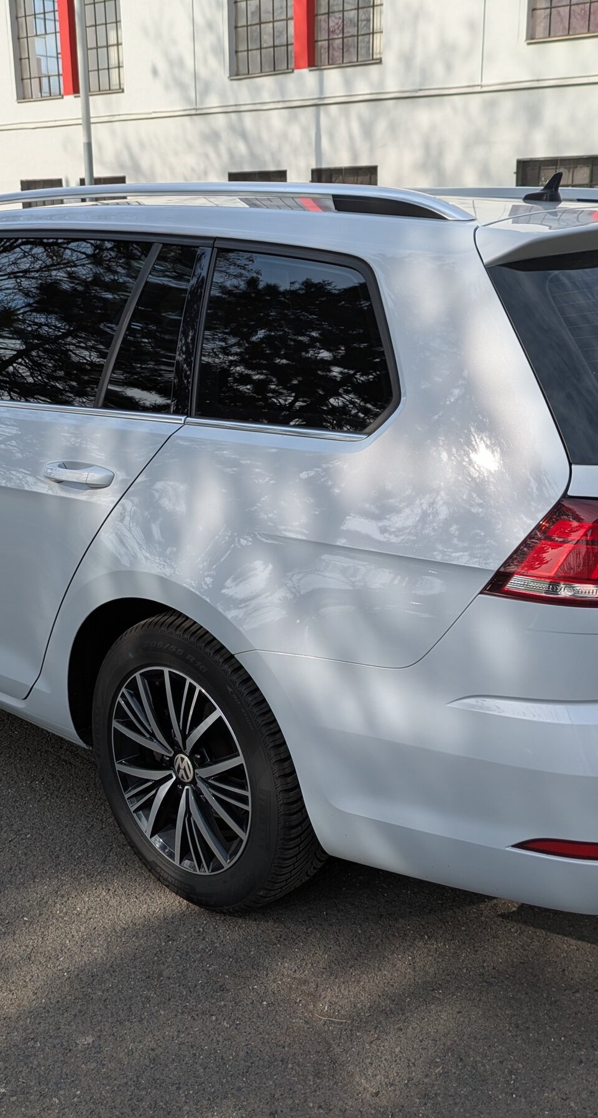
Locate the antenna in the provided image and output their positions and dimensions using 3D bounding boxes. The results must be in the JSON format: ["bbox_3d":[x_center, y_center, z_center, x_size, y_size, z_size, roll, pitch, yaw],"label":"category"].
[{"bbox_3d":[0.523,-0.794,2.309,0.092,0.063,0.032,15,22,42],"label":"antenna"}]

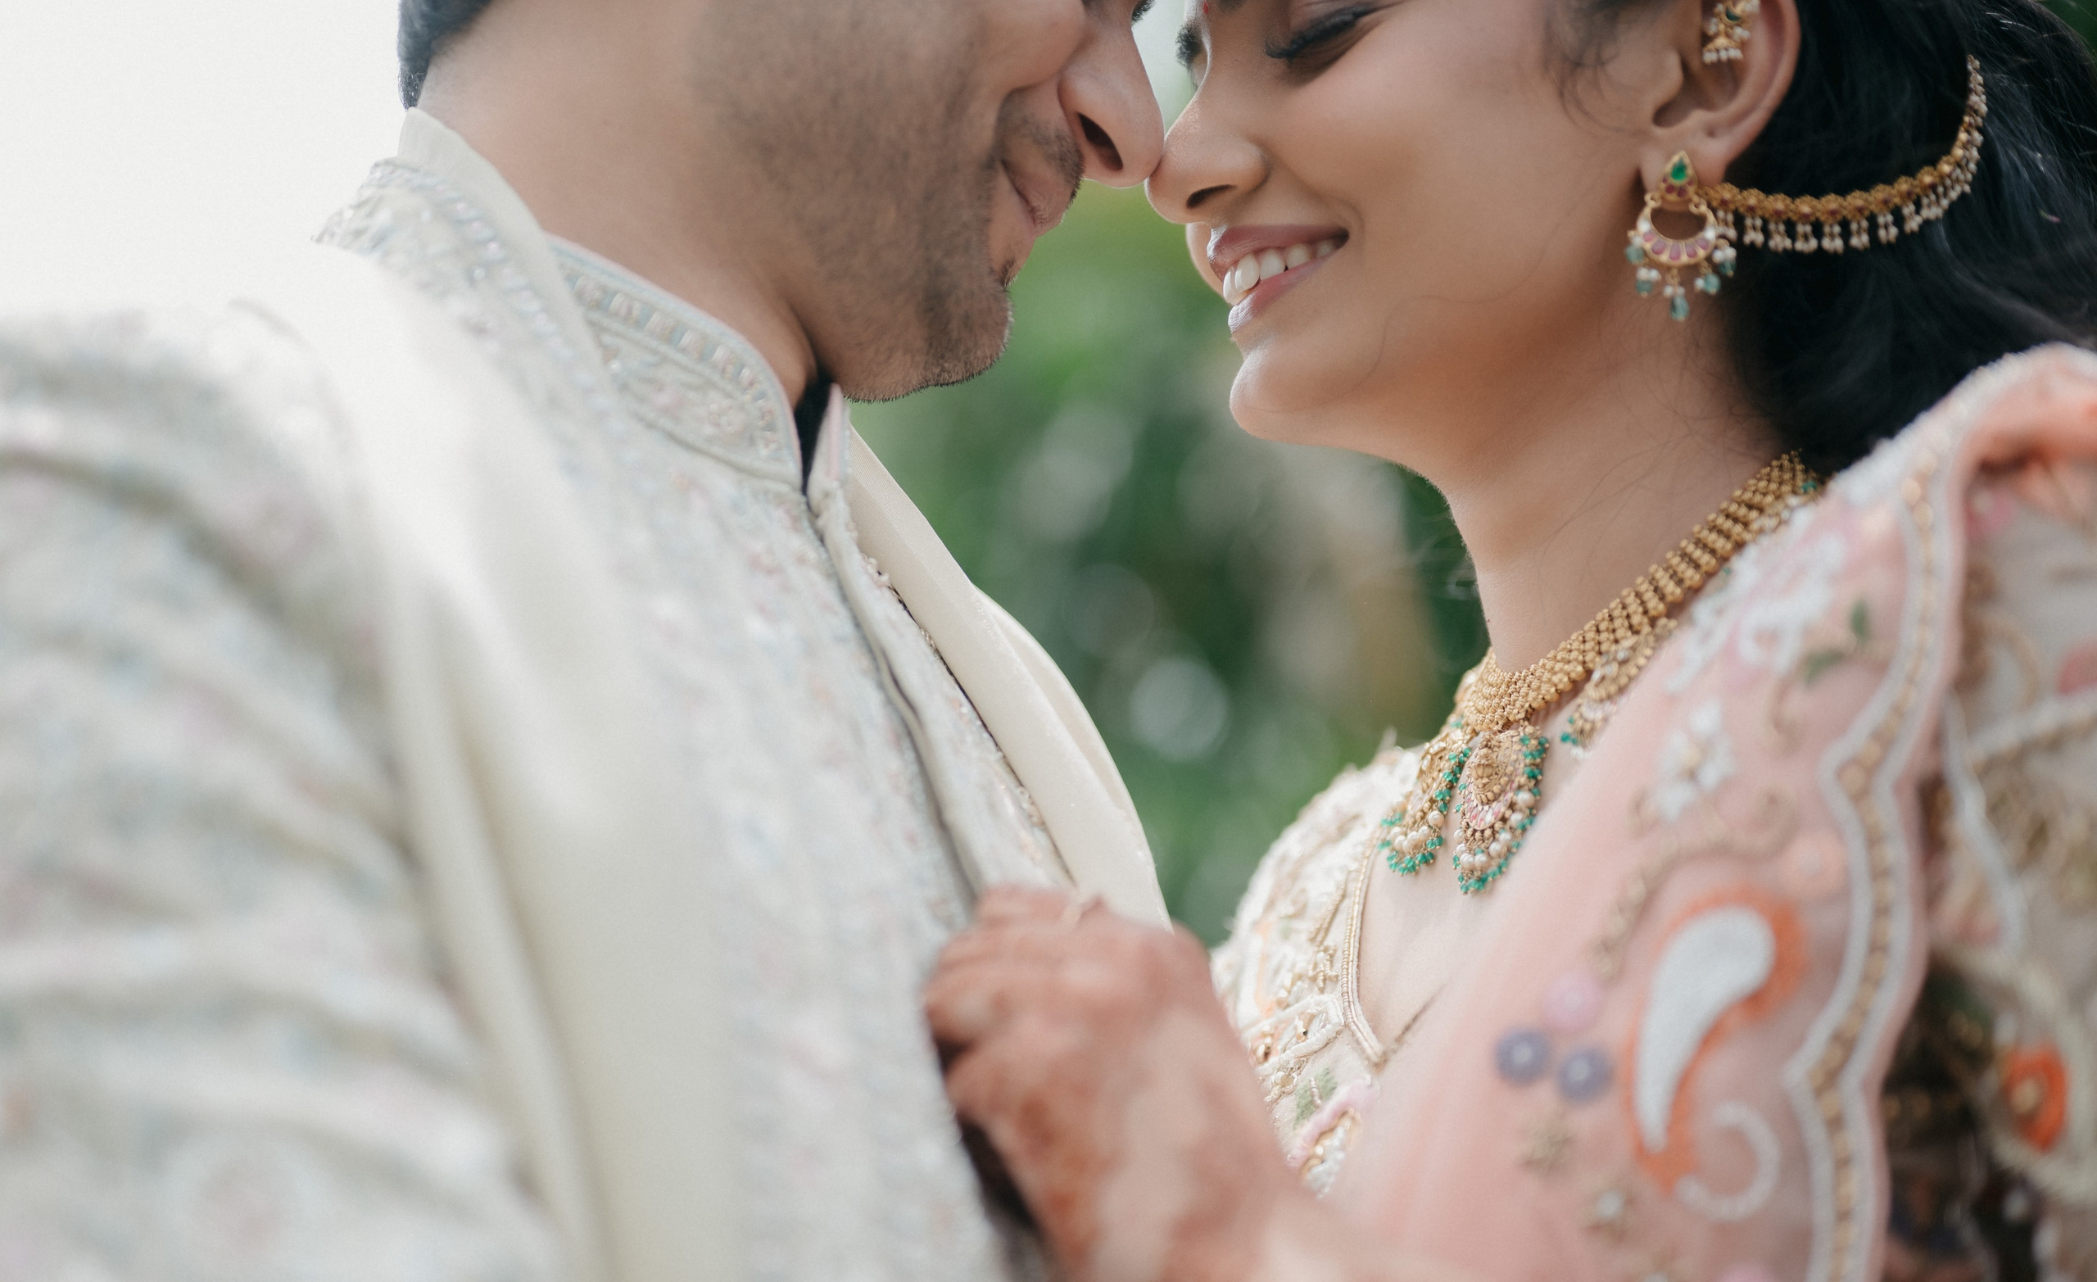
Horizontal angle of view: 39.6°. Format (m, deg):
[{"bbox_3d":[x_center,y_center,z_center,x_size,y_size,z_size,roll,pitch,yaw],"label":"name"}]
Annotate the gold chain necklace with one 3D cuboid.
[{"bbox_3d":[0.163,0.005,0.815,0.138,0.128,0.130,4,-6,-37],"label":"gold chain necklace"}]

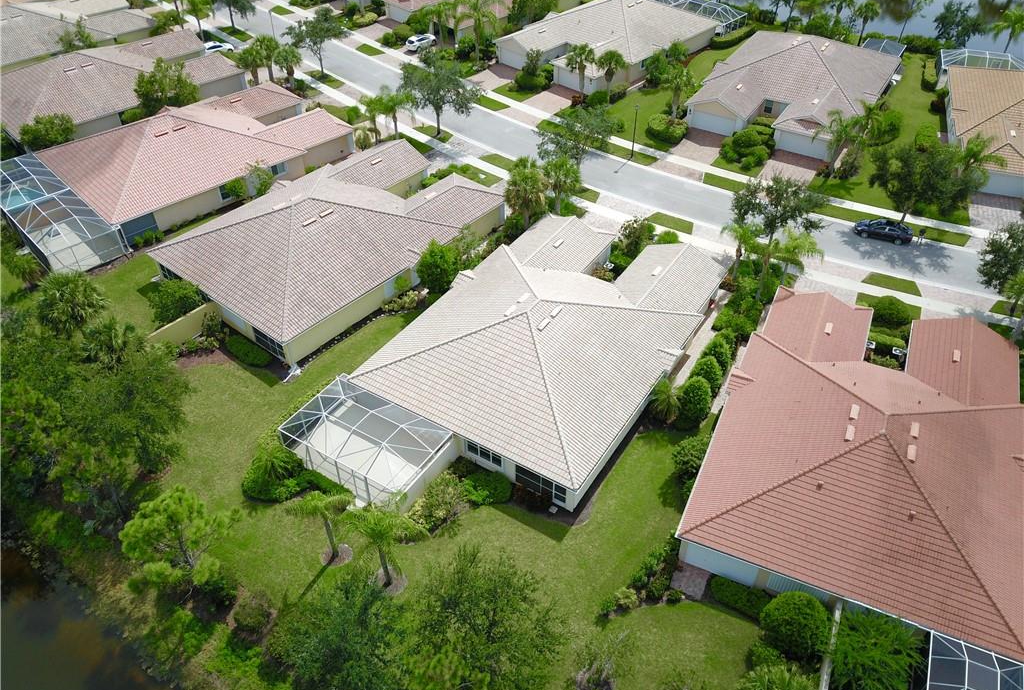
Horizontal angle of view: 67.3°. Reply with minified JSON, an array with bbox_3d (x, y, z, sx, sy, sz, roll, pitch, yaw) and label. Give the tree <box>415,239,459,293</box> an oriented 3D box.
[{"bbox_3d":[-5.612,-5.933,59.221,3.290,4.720,3.290,-4,41,-5],"label":"tree"}]

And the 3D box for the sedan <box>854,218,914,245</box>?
[{"bbox_3d":[33.087,-10.150,68.041,4.780,1.460,1.840,18,45,20],"label":"sedan"}]

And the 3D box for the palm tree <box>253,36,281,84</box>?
[{"bbox_3d":[-28.123,-32.705,88.709,3.150,5.710,3.150,-11,43,-13],"label":"palm tree"}]

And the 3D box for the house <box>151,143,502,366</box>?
[{"bbox_3d":[-14.325,-10.326,62.998,16.950,6.200,24.620,29,48,28],"label":"house"}]

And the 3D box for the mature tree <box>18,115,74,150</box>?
[{"bbox_3d":[-48.227,-21.258,80.066,5.037,5.442,5.037,-2,41,0],"label":"mature tree"}]

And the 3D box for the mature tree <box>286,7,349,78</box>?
[{"bbox_3d":[-23.653,-36.879,93.761,7.736,7.942,7.736,0,41,0],"label":"mature tree"}]

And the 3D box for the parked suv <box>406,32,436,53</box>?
[{"bbox_3d":[-11.981,-40.402,102.438,1.870,1.660,4.650,28,49,29],"label":"parked suv"}]

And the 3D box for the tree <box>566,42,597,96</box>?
[{"bbox_3d":[7.925,-31.836,89.771,3.681,6.360,3.681,-2,41,0],"label":"tree"}]

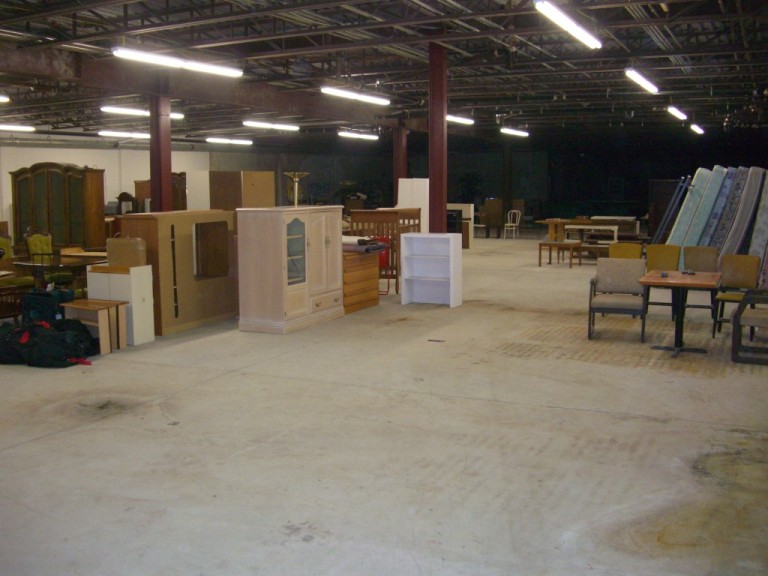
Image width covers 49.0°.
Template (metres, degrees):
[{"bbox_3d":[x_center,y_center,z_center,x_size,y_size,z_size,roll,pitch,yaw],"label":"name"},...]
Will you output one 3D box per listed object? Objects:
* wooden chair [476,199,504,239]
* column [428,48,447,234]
[{"bbox_3d":[3.504,-2.226,27.430,0.650,1.200,0.650,5,8,35],"label":"wooden chair"},{"bbox_3d":[0.773,-1.691,12.185,0.200,3.770,0.200,3,8,26],"label":"column"}]

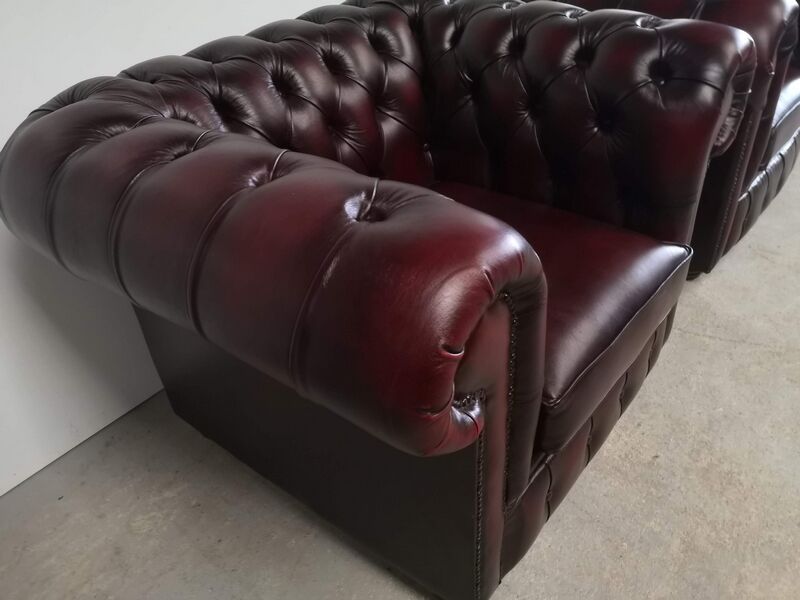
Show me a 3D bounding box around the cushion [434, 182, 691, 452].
[{"bbox_3d":[0.169,-0.027,1.235,0.589,0.150,0.555,22,42,34],"label":"cushion"}]

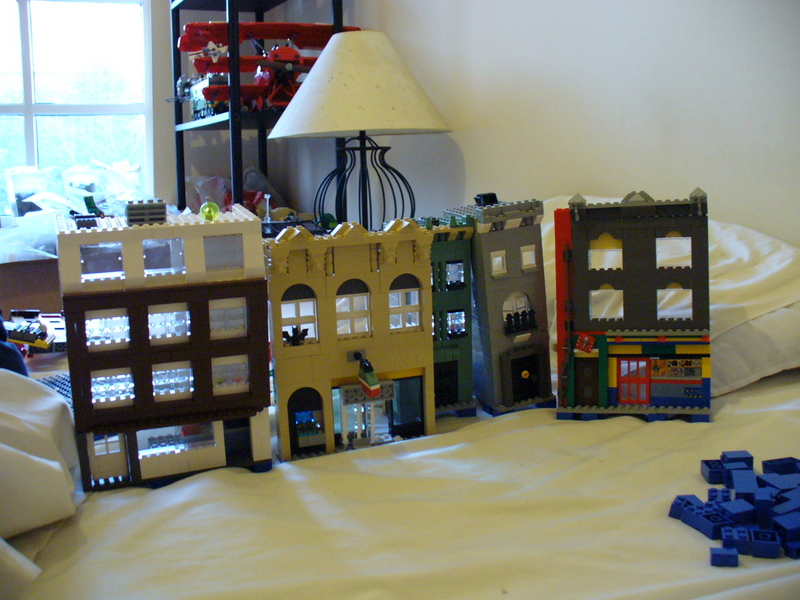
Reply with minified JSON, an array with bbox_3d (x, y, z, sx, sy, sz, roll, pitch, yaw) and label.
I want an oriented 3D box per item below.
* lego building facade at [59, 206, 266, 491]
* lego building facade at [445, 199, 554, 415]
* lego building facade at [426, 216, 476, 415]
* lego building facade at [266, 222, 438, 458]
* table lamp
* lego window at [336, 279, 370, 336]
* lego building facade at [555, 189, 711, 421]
[{"bbox_3d":[-0.210,0.037,0.766,0.162,0.227,0.114,-5,15,-20],"label":"lego building facade"},{"bbox_3d":[0.103,0.000,0.897,0.070,0.214,0.108,-11,15,-16],"label":"lego building facade"},{"bbox_3d":[0.025,0.013,0.854,0.070,0.193,0.103,-6,13,-17],"label":"lego building facade"},{"bbox_3d":[-0.051,0.031,0.791,0.149,0.212,0.114,-6,12,-17],"label":"lego building facade"},{"bbox_3d":[-0.067,-0.252,1.580,0.336,0.480,0.336,-2,10,0],"label":"table lamp"},{"bbox_3d":[-0.042,0.005,0.754,0.032,0.051,0.009,-6,12,-17],"label":"lego window"},{"bbox_3d":[0.233,0.005,0.857,0.146,0.223,0.069,-1,5,16],"label":"lego building facade"}]

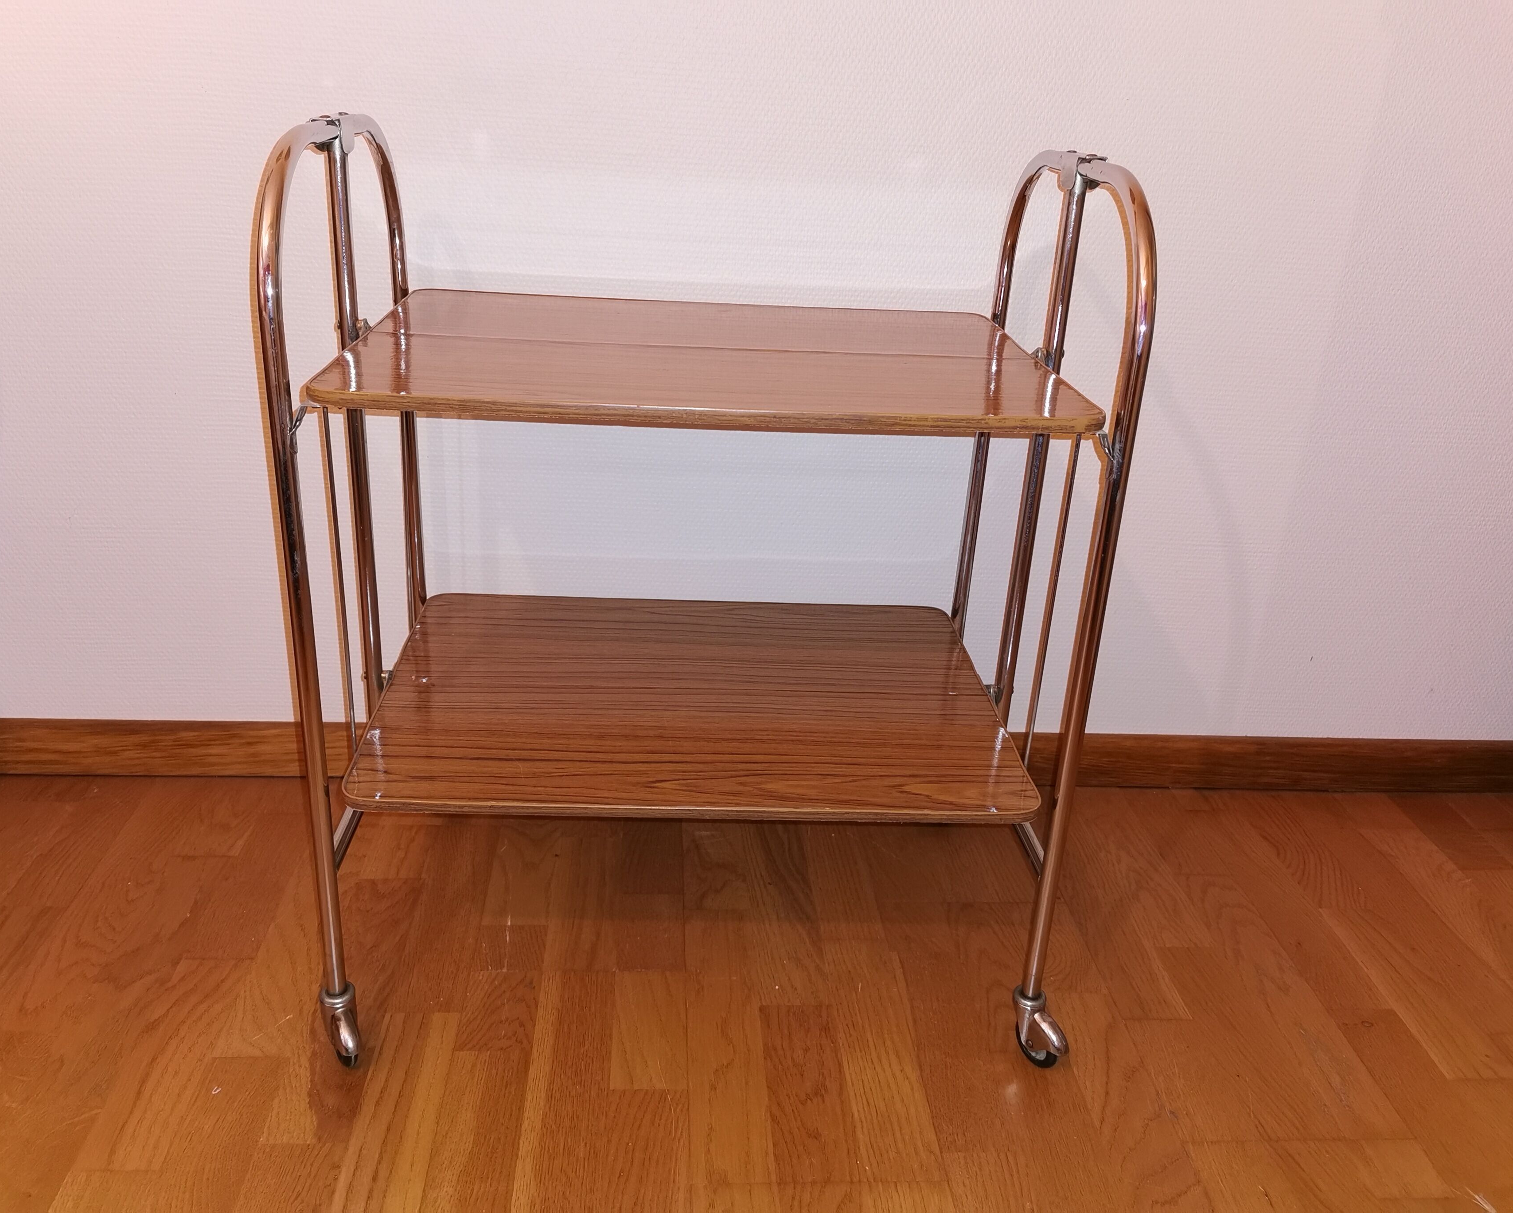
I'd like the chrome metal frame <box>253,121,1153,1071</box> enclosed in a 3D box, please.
[{"bbox_3d":[-0.051,-0.032,1.155,0.628,0.756,0.454,2,23,-4],"label":"chrome metal frame"}]

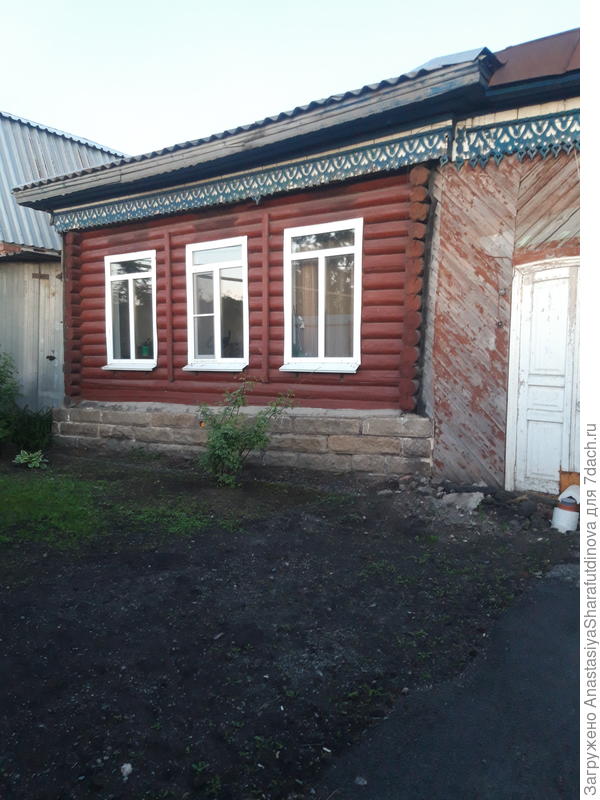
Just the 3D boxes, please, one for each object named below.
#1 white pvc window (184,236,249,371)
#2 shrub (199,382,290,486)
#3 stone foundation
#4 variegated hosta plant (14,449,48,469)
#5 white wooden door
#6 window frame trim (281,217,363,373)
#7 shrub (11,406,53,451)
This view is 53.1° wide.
[{"bbox_3d":[-1.129,-1.254,7.995,1.070,1.710,0.150,3,5,33],"label":"white pvc window"},{"bbox_3d":[-0.608,0.374,6.700,0.980,1.150,0.900,3,5,33],"label":"shrub"},{"bbox_3d":[-1.241,0.488,8.341,6.550,0.730,0.400,1,4,33],"label":"stone foundation"},{"bbox_3d":[-3.947,0.857,8.800,0.520,0.270,0.500,3,5,33],"label":"variegated hosta plant"},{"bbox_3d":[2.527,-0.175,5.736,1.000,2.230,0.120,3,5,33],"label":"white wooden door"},{"bbox_3d":[0.243,-1.204,7.115,1.080,1.730,0.150,3,5,33],"label":"window frame trim"},{"bbox_3d":[-4.379,0.465,9.800,0.700,0.730,0.650,3,5,33],"label":"shrub"}]

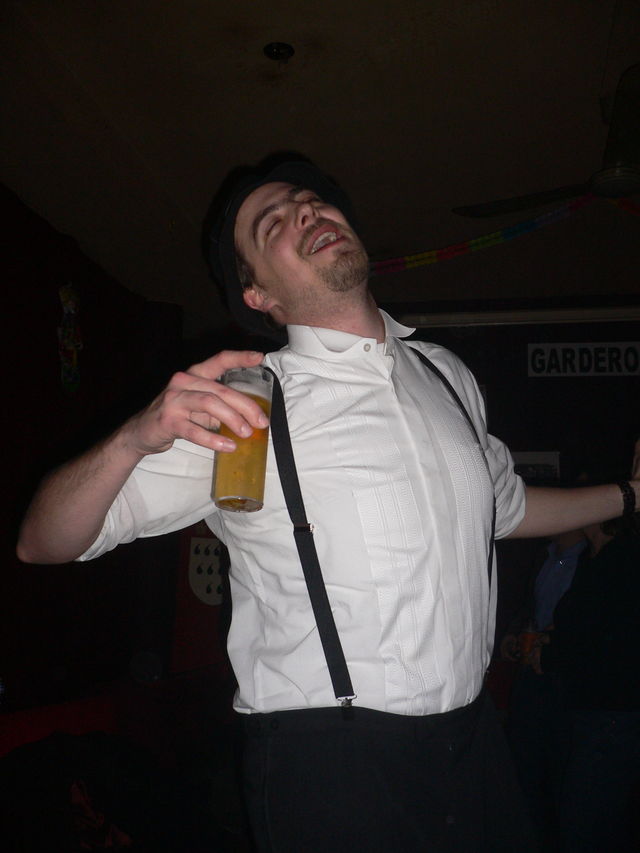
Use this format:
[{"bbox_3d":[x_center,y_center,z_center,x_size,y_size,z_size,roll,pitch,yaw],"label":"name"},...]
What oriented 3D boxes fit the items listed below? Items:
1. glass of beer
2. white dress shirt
[{"bbox_3d":[-0.083,0.015,0.945,0.057,0.150,0.057,4,-17,0],"label":"glass of beer"},{"bbox_3d":[0.042,0.120,1.160,0.660,0.530,0.340,16,-27,-35],"label":"white dress shirt"}]

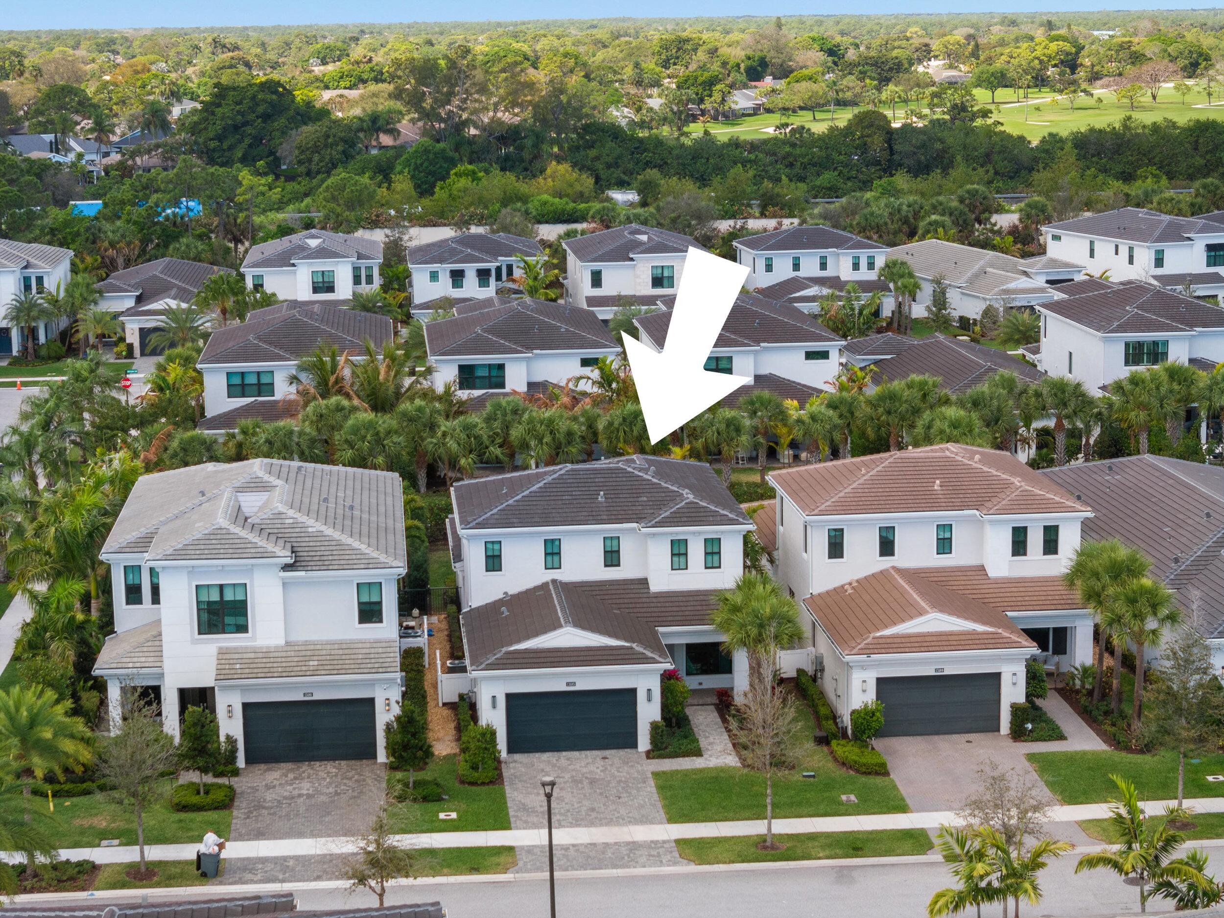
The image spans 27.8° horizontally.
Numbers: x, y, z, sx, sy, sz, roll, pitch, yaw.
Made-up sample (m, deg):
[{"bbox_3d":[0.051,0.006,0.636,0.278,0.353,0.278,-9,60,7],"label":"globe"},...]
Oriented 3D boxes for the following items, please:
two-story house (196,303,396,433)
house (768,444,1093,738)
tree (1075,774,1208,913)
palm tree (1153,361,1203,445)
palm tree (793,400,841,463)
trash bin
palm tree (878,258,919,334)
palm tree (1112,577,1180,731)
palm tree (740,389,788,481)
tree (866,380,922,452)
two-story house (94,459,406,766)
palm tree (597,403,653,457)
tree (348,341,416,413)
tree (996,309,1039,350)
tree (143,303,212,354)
[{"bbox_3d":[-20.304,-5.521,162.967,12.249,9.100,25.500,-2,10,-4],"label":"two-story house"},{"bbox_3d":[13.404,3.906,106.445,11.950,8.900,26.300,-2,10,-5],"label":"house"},{"bbox_3d":[14.886,12.050,69.864,3.720,6.480,3.720,-2,10,-5],"label":"tree"},{"bbox_3d":[32.961,-2.106,144.569,3.000,6.910,3.000,-2,10,-5],"label":"palm tree"},{"bbox_3d":[12.089,-1.190,146.528,2.885,4.697,2.885,-2,10,-4],"label":"palm tree"},{"bbox_3d":[-13.222,13.244,81.438,0.730,0.920,0.570,0,10,3],"label":"trash bin"},{"bbox_3d":[24.609,-13.969,212.178,3.590,6.400,4.200,-2,10,-5],"label":"palm tree"},{"bbox_3d":[20.274,7.455,94.027,2.800,6.050,2.800,-2,10,-5],"label":"palm tree"},{"bbox_3d":[8.930,-1.204,145.869,2.871,5.661,2.871,-2,10,-4],"label":"palm tree"},{"bbox_3d":[16.155,-1.160,141.599,3.160,6.610,3.160,-2,10,-5],"label":"tree"},{"bbox_3d":[-14.625,4.730,103.529,11.870,9.300,25.300,-2,10,-5],"label":"two-story house"},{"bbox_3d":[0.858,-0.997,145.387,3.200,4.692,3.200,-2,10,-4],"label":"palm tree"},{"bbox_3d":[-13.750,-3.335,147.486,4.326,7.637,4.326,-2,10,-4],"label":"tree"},{"bbox_3d":[33.848,-10.911,205.397,3.808,2.964,3.808,-2,10,-4],"label":"tree"},{"bbox_3d":[-33.468,-8.981,191.025,5.025,6.100,5.025,-2,10,-5],"label":"tree"}]

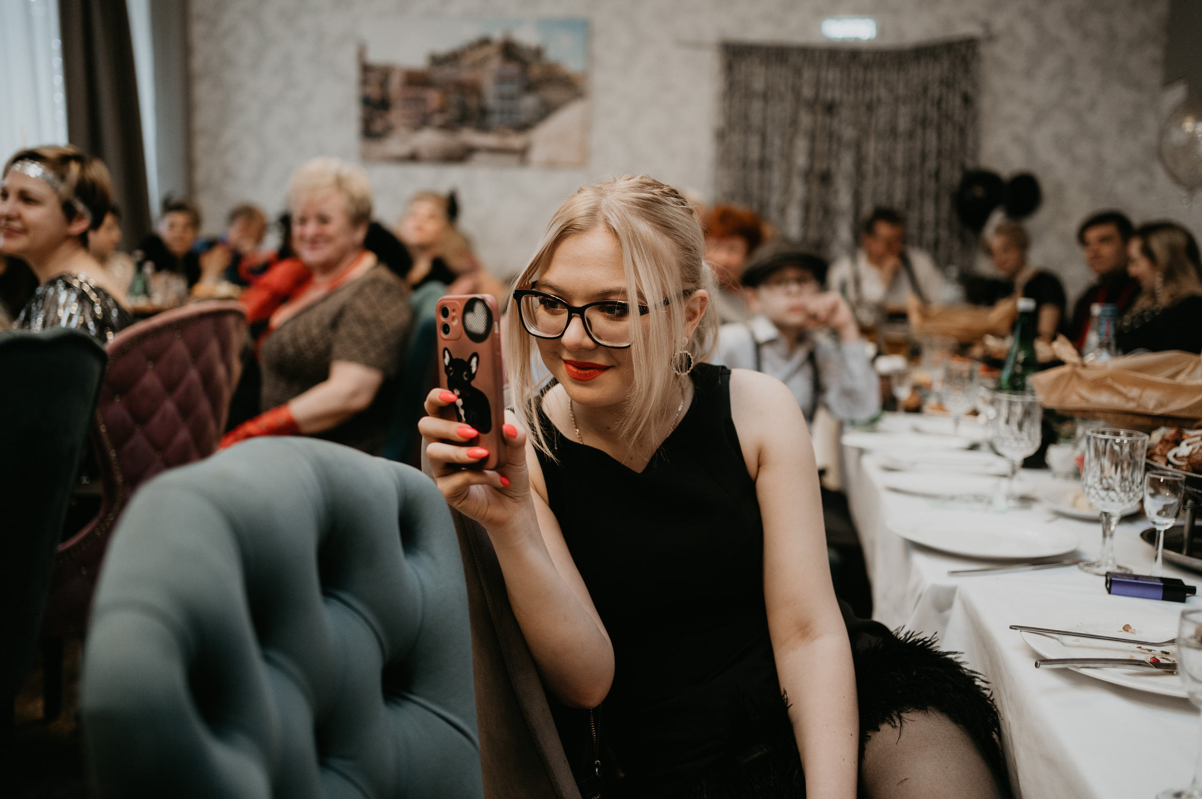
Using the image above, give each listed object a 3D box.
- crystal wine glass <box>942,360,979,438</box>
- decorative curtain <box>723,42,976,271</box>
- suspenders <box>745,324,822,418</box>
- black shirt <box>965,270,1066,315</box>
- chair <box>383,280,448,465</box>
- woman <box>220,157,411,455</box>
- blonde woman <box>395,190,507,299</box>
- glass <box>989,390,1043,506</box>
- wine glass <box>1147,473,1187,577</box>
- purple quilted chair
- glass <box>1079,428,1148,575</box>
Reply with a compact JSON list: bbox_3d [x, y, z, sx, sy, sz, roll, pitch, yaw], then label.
[{"bbox_3d":[0.788,-0.019,2.558,0.083,0.176,0.083,1,8,0],"label":"crystal wine glass"},{"bbox_3d":[1.233,-0.777,5.946,1.320,2.000,0.100,2,9,8],"label":"decorative curtain"},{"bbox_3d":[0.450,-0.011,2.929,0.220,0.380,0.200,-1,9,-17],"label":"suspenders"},{"bbox_3d":[1.650,-0.280,4.660,0.430,0.500,0.280,6,10,30],"label":"black shirt"},{"bbox_3d":[-0.665,0.227,2.917,0.620,1.020,0.560,0,8,-6],"label":"chair"},{"bbox_3d":[-0.753,0.112,2.728,0.700,1.300,0.520,-4,10,-30],"label":"woman"},{"bbox_3d":[-0.617,-0.158,4.629,0.500,1.280,0.650,8,11,36],"label":"blonde woman"},{"bbox_3d":[0.663,0.080,1.866,0.083,0.178,0.083,1,8,0],"label":"glass"},{"bbox_3d":[0.714,0.161,1.490,0.053,0.131,0.053,1,8,0],"label":"wine glass"},{"bbox_3d":[-1.107,0.290,2.493,0.620,1.000,0.560,4,9,16],"label":"purple quilted chair"},{"bbox_3d":[0.660,0.133,1.511,0.083,0.178,0.083,1,8,0],"label":"glass"}]

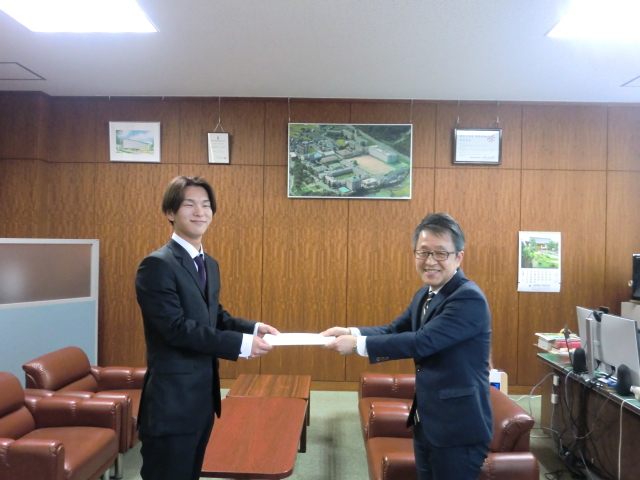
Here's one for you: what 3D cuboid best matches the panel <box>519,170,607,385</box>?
[{"bbox_3d":[2.499,0.395,4.971,0.882,2.224,0.050,1,0,1],"label":"panel"}]

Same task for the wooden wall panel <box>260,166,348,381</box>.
[{"bbox_3d":[-0.155,0.348,5.001,0.882,2.224,0.050,1,0,1],"label":"wooden wall panel"}]

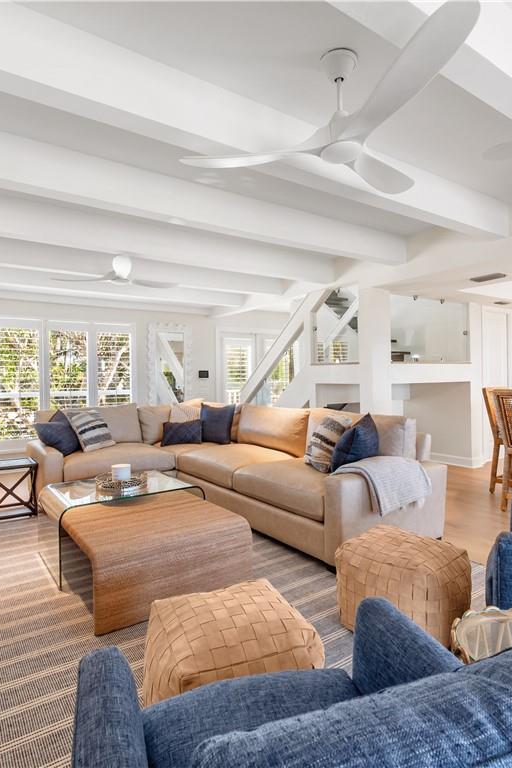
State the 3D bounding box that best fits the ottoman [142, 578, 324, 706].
[{"bbox_3d":[-0.080,0.938,1.325,0.460,0.365,0.460,0,0,-22],"label":"ottoman"}]

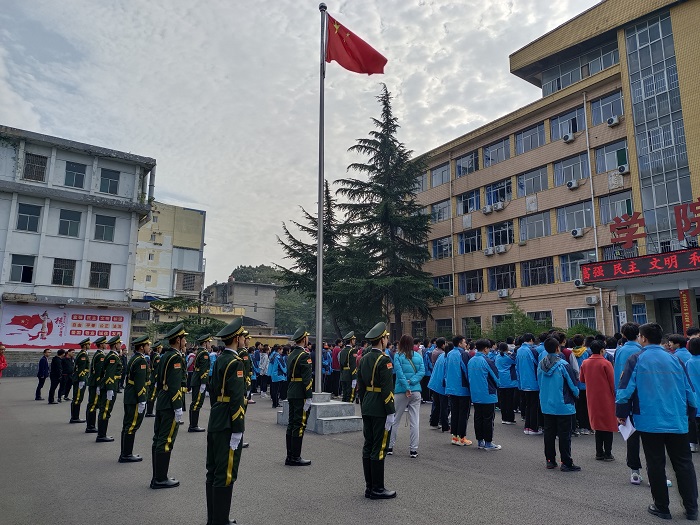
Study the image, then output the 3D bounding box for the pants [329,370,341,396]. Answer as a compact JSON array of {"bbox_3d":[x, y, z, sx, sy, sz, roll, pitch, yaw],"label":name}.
[{"bbox_3d":[-0.462,3.855,16.107,0.280,0.840,0.380,7,-12,-34],"label":"pants"}]

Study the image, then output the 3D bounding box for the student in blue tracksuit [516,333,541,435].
[{"bbox_3d":[3.383,2.264,9.552,0.340,1.847,0.500,7,-12,-34],"label":"student in blue tracksuit"}]

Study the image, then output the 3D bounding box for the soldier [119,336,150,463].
[{"bbox_3d":[-3.110,1.959,7.338,0.330,1.752,0.490,7,-12,-34],"label":"soldier"}]

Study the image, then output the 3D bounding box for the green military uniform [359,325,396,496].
[{"bbox_3d":[0.281,1.580,5.528,0.350,1.838,0.500,7,-12,-35],"label":"green military uniform"}]

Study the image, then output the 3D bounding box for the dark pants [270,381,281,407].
[{"bbox_3d":[-2.081,3.660,14.177,0.240,0.740,0.340,7,-12,-34],"label":"dark pants"}]

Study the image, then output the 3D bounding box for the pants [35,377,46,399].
[{"bbox_3d":[-10.739,4.360,17.596,0.340,0.818,0.360,6,-12,-31],"label":"pants"}]

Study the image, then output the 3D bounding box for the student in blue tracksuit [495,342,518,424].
[{"bbox_3d":[3.417,2.616,11.045,0.360,1.714,0.480,6,-12,-32],"label":"student in blue tracksuit"}]

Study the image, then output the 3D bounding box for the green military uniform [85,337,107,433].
[{"bbox_3d":[-4.909,2.350,9.781,0.330,1.799,0.490,7,-12,-34],"label":"green military uniform"}]

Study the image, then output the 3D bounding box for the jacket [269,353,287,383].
[{"bbox_3d":[-2.037,2.957,14.303,0.320,0.830,0.480,7,-12,-34],"label":"jacket"}]

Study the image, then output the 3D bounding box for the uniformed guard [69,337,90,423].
[{"bbox_3d":[-6.026,2.618,11.369,0.360,1.821,0.500,7,-12,-33],"label":"uniformed guard"}]

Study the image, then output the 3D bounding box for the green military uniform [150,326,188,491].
[{"bbox_3d":[-2.145,1.658,6.014,0.350,1.853,0.500,7,-12,-33],"label":"green military uniform"}]

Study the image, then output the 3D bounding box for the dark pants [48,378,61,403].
[{"bbox_3d":[-9.455,4.104,16.175,0.340,0.816,0.380,6,-12,-31],"label":"dark pants"}]

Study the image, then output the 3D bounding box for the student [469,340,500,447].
[{"bbox_3d":[2.178,2.116,8.245,0.340,1.725,0.490,7,-12,-33],"label":"student"}]

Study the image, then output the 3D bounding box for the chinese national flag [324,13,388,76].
[{"bbox_3d":[0.170,-5.184,11.953,1.460,1.420,0.450,2,-10,-11],"label":"chinese national flag"}]

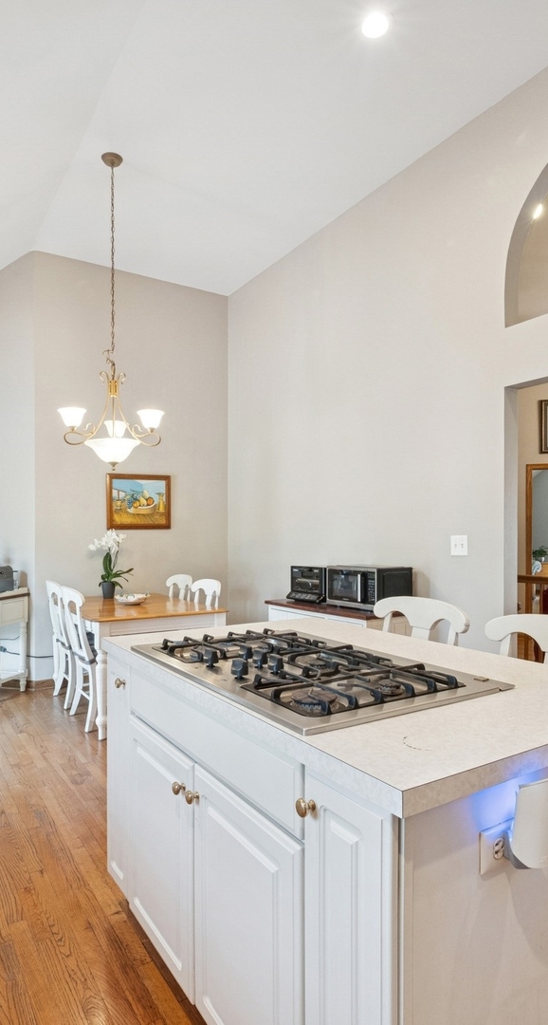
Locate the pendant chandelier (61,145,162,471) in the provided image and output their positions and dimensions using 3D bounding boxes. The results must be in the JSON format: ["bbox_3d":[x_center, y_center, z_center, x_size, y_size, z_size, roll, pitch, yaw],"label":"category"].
[{"bbox_3d":[-1.014,-1.268,3.464,0.629,1.970,0.601,0,-1,-16],"label":"pendant chandelier"}]

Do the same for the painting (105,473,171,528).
[{"bbox_3d":[-1.201,-0.094,4.969,0.587,0.492,0.029,1,-1,-34],"label":"painting"}]

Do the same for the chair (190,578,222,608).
[{"bbox_3d":[-0.682,0.978,4.170,0.517,0.939,0.447,1,-1,-31],"label":"chair"}]

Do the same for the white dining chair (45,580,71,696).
[{"bbox_3d":[-1.478,0.984,4.316,0.517,0.939,0.447,1,-1,-31],"label":"white dining chair"}]

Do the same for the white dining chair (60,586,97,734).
[{"bbox_3d":[-1.158,0.965,3.846,0.517,0.939,0.447,1,-1,-31],"label":"white dining chair"}]

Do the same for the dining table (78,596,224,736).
[{"bbox_3d":[-1.109,1.076,4.211,0.930,0.747,1.430,1,-1,-31],"label":"dining table"}]

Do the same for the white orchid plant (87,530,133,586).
[{"bbox_3d":[-1.361,0.411,4.574,0.362,0.525,0.269,0,-1,-17],"label":"white orchid plant"}]

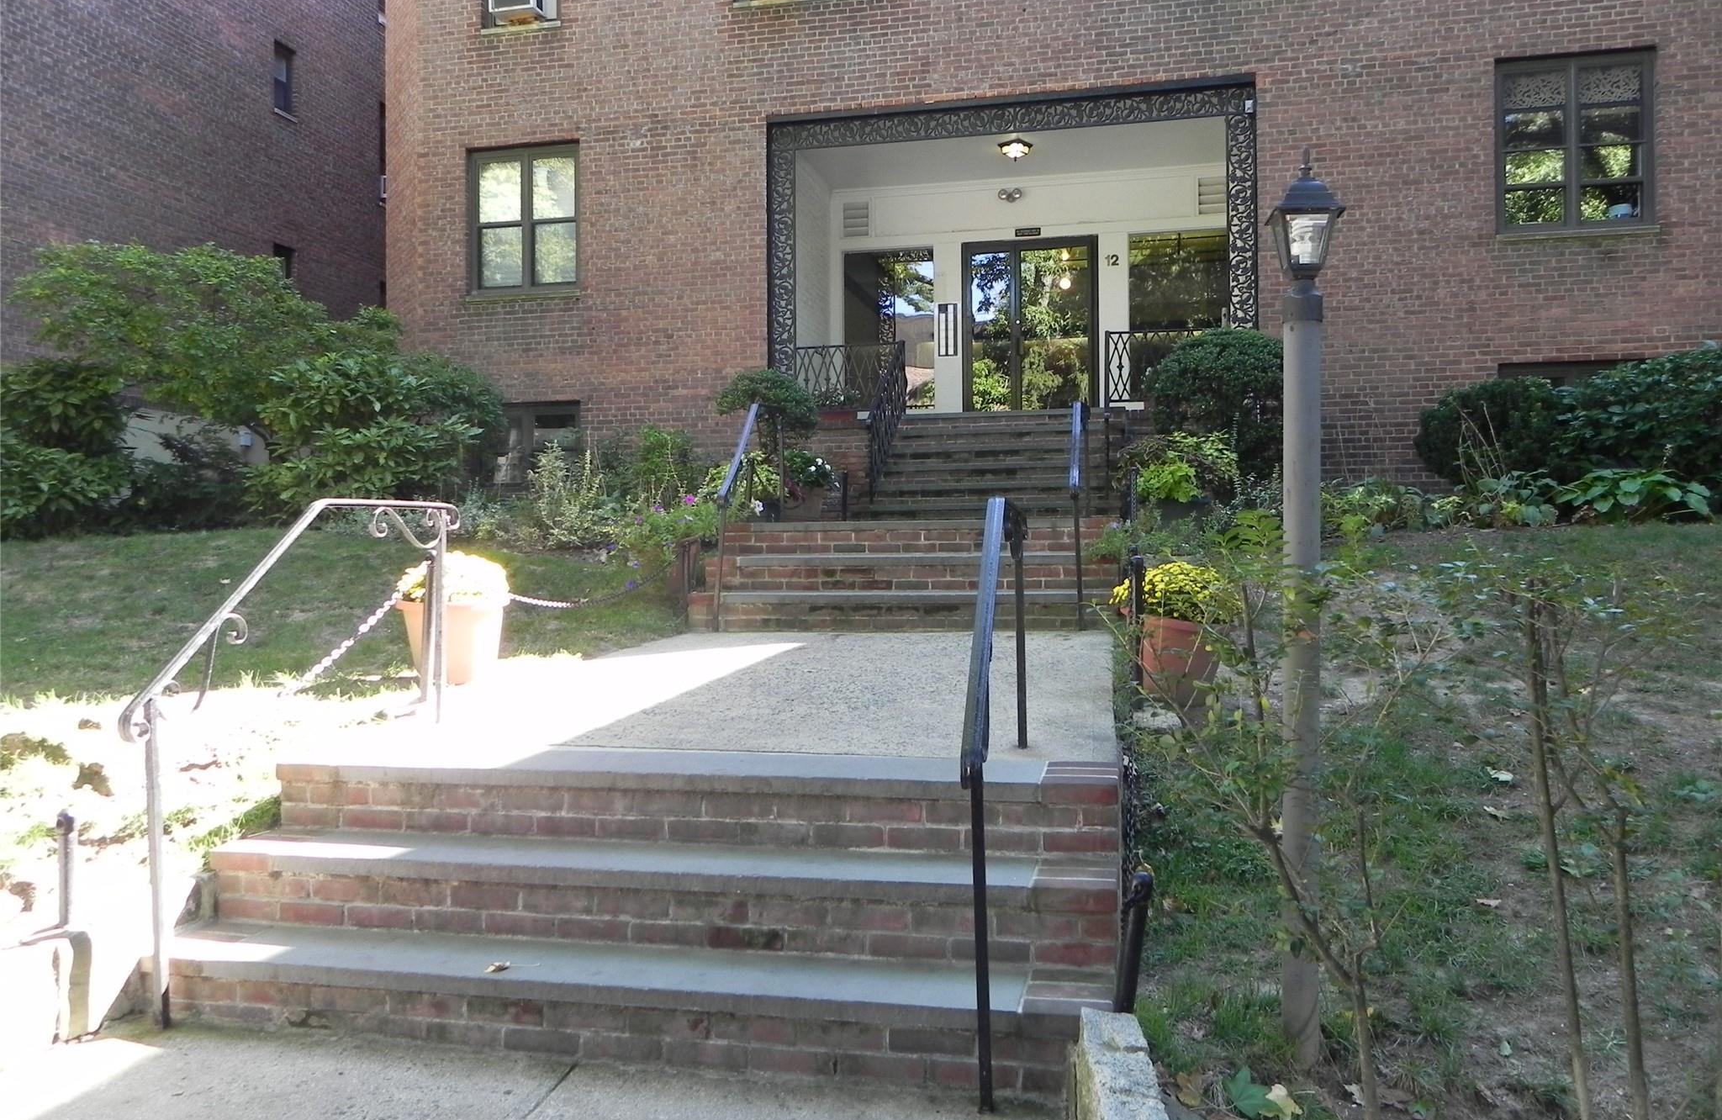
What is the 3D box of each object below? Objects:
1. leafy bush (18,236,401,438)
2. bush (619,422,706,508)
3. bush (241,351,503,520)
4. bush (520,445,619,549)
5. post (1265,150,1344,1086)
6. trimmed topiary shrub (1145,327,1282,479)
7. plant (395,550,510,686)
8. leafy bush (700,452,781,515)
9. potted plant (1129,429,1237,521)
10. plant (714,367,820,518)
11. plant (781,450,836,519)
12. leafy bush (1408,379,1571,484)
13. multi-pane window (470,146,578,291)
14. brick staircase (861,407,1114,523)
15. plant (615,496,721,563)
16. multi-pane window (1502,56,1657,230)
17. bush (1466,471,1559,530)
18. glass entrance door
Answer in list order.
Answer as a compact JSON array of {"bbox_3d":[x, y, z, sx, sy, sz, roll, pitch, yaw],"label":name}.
[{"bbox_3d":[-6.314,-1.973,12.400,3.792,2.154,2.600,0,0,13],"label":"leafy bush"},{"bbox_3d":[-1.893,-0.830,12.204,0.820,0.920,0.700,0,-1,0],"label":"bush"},{"bbox_3d":[-4.501,-1.117,11.963,2.200,1.580,1.700,0,-1,0],"label":"bush"},{"bbox_3d":[-2.509,-0.564,11.107,0.860,0.900,0.750,0,-1,0],"label":"bush"},{"bbox_3d":[0.929,0.098,2.713,0.155,1.915,0.155,0,-1,0],"label":"post"},{"bbox_3d":[3.070,-1.287,11.200,1.188,1.421,1.120,0,0,13],"label":"trimmed topiary shrub"},{"bbox_3d":[-1.750,0.247,5.625,0.470,0.558,0.470,0,-1,0],"label":"plant"},{"bbox_3d":[-0.838,-0.524,9.000,0.562,0.459,0.520,0,0,13],"label":"leafy bush"},{"bbox_3d":[2.347,-0.601,9.400,0.812,0.665,0.720,0,0,13],"label":"potted plant"},{"bbox_3d":[-0.743,-0.923,10.200,0.838,1.199,0.800,0,0,0],"label":"plant"},{"bbox_3d":[-0.394,-0.554,9.600,0.419,0.539,0.400,0,0,0],"label":"plant"},{"bbox_3d":[5.323,-1.020,10.900,1.338,1.054,1.150,0,0,13],"label":"leafy bush"},{"bbox_3d":[-3.575,-3.630,13.746,1.260,1.527,0.130,0,0,13],"label":"multi-pane window"},{"bbox_3d":[1.298,-0.847,12.040,2.180,1.210,1.650,-1,-1,12],"label":"brick staircase"},{"bbox_3d":[-1.160,-0.174,7.800,0.641,0.422,0.520,0,0,13],"label":"plant"},{"bbox_3d":[6.464,-3.766,11.714,1.300,1.560,0.120,-1,-1,12],"label":"multi-pane window"},{"bbox_3d":[5.135,-0.477,10.200,0.774,0.477,0.650,0,0,13],"label":"bush"},{"bbox_3d":[1.950,-2.583,14.966,1.589,2.284,0.100,-1,-1,12],"label":"glass entrance door"}]

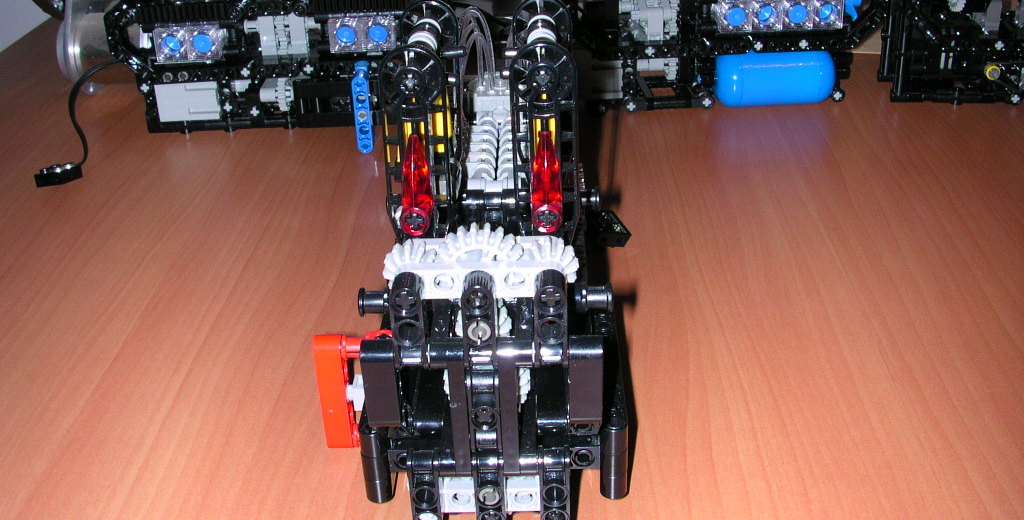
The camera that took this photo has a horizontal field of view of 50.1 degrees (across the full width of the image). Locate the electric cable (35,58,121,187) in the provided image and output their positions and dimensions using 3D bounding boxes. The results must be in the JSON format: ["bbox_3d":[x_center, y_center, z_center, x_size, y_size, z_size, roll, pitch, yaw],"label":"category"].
[{"bbox_3d":[-0.219,-0.073,0.549,0.033,0.041,0.095,-2,25,0],"label":"electric cable"}]

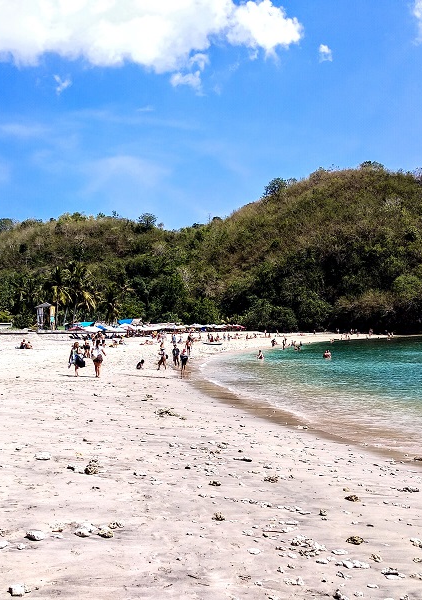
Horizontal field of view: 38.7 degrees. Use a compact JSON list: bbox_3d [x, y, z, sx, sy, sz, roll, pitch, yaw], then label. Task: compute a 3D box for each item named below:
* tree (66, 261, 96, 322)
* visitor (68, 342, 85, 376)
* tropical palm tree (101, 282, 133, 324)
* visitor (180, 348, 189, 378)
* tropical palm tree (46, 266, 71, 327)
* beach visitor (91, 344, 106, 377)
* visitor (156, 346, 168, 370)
[{"bbox_3d":[-19.621,-0.974,90.000,5.000,9.890,5.000,0,-2,0],"label":"tree"},{"bbox_3d":[-6.470,2.866,28.800,0.700,1.650,0.500,0,-2,11],"label":"visitor"},{"bbox_3d":[-18.147,1.128,113.000,6.000,9.600,6.000,0,-2,0],"label":"tropical palm tree"},{"bbox_3d":[-1.808,4.128,41.000,0.520,1.570,0.380,0,-2,0],"label":"visitor"},{"bbox_3d":[-22.661,-0.592,89.000,4.600,9.330,4.600,0,-2,0],"label":"tropical palm tree"},{"bbox_3d":[-5.126,2.723,27.500,0.600,1.650,0.420,0,-2,3],"label":"beach visitor"},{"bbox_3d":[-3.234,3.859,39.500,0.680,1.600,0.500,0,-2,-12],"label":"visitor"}]

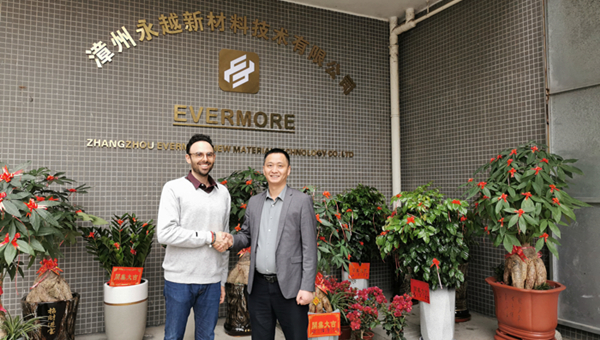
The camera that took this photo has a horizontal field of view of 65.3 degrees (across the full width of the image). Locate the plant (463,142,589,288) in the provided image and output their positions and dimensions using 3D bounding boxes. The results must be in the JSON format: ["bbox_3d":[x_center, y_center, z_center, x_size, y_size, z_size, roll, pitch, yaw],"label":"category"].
[{"bbox_3d":[1.897,0.378,3.919,0.960,1.213,0.920,-1,-3,15],"label":"plant"}]

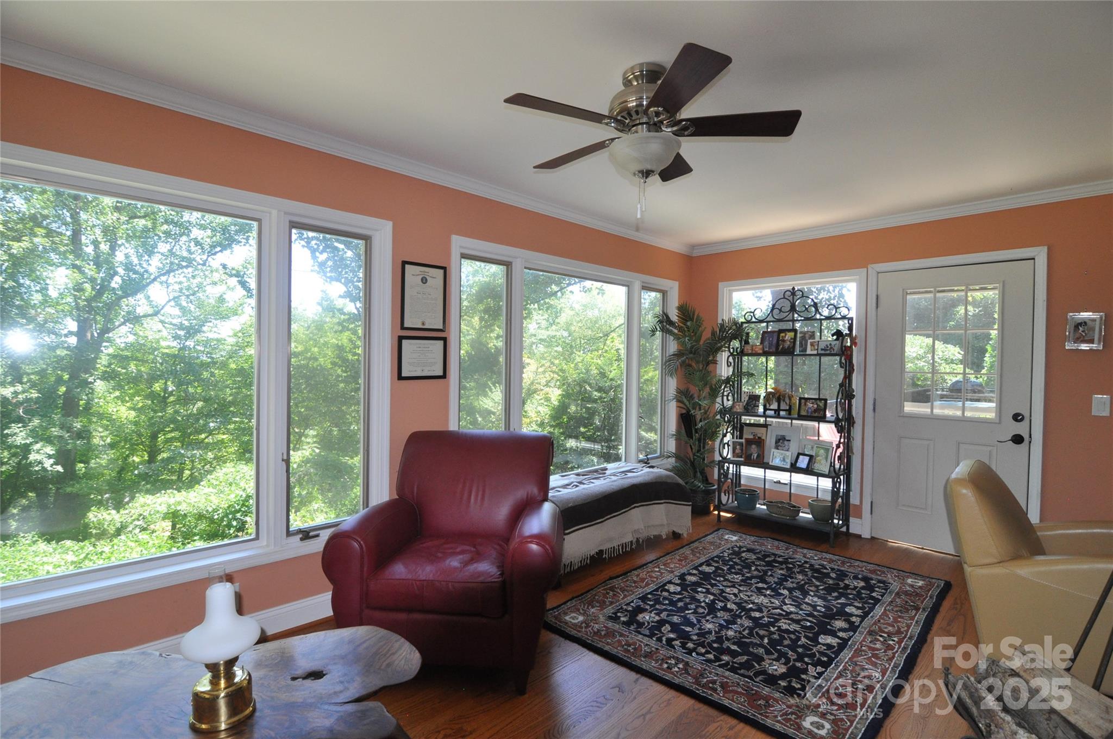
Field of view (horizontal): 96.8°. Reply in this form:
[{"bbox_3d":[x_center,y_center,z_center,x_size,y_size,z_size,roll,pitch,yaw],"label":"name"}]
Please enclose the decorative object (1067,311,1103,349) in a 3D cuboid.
[{"bbox_3d":[3.158,-0.229,2.950,0.025,0.219,0.165,0,1,-43],"label":"decorative object"}]

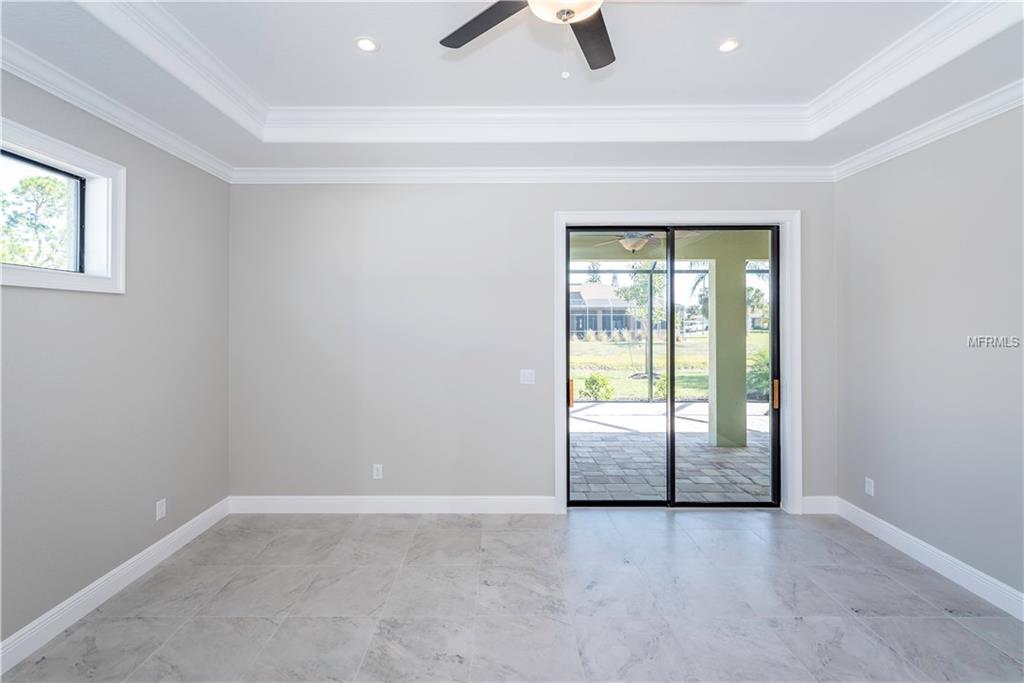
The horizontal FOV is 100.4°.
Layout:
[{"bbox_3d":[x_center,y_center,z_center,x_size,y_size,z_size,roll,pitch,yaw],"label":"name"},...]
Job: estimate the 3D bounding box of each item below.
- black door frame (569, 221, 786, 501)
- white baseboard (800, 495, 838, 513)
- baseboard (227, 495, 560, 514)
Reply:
[{"bbox_3d":[1.345,0.210,3.610,1.810,2.370,0.100,0,1,0],"label":"black door frame"},{"bbox_3d":[2.502,1.327,3.466,0.295,0.142,0.020,0,1,0],"label":"white baseboard"},{"bbox_3d":[-0.975,1.327,3.466,2.660,0.142,0.020,0,1,0],"label":"baseboard"}]

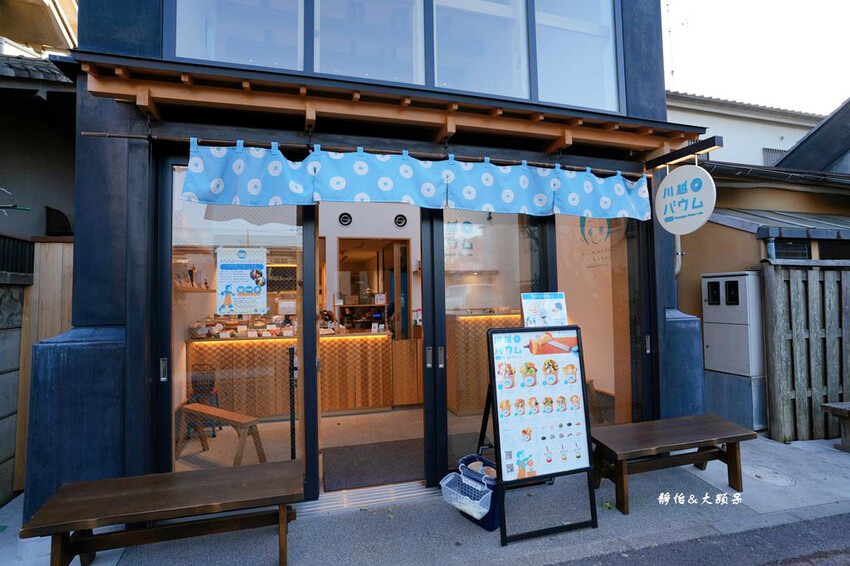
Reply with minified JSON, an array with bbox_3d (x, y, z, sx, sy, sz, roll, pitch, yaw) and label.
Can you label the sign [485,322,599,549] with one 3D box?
[{"bbox_3d":[0.649,0.867,2.674,0.640,1.188,0.492,0,-2,-16],"label":"sign"}]

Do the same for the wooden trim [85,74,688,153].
[{"bbox_3d":[0.164,-1.084,2.963,4.200,0.180,0.190,0,-2,-16],"label":"wooden trim"}]

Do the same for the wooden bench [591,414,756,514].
[{"bbox_3d":[1.767,1.260,3.026,1.271,0.394,0.483,0,-2,-16],"label":"wooden bench"}]

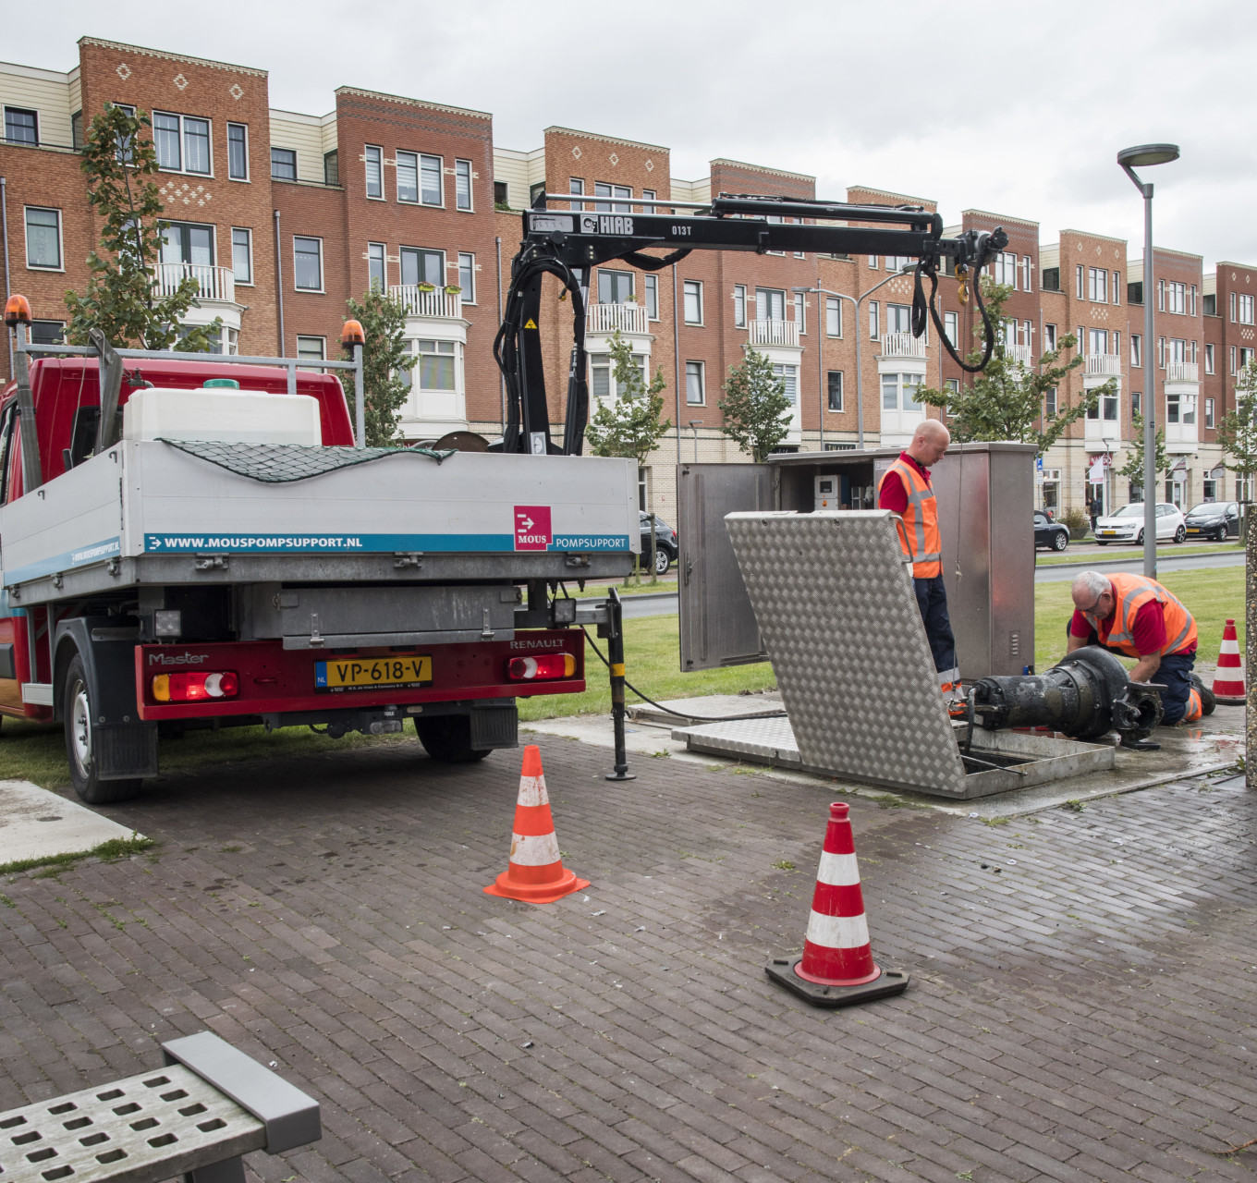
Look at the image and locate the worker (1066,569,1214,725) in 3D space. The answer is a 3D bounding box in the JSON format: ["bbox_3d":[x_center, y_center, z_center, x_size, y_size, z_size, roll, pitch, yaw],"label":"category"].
[{"bbox_3d":[2.906,0.304,7.850,0.850,0.870,0.650,-5,5,-42],"label":"worker"}]

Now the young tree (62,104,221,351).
[{"bbox_3d":[-4.985,-2.089,14.200,1.900,5.850,1.900,-4,4,-39],"label":"young tree"}]

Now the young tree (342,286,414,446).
[{"bbox_3d":[-6.065,-3.966,34.206,2.200,7.457,2.200,-4,4,-39],"label":"young tree"}]

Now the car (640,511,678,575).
[{"bbox_3d":[-0.710,-1.175,33.775,4.400,1.580,1.830,-4,4,-39],"label":"car"}]

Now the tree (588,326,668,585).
[{"bbox_3d":[0.078,-3.009,31.000,1.900,5.650,1.950,-2,3,0],"label":"tree"}]

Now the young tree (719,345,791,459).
[{"bbox_3d":[3.995,-4.313,42.685,2.400,6.676,2.400,-4,4,-39],"label":"young tree"}]

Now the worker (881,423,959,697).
[{"bbox_3d":[1.772,-0.158,8.300,0.420,1.740,0.540,1,4,33],"label":"worker"}]

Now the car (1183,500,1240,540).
[{"bbox_3d":[22.964,-2.704,53.600,3.950,1.480,1.720,-4,4,-39],"label":"car"}]

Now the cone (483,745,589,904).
[{"bbox_3d":[-0.318,0.790,4.780,0.285,0.490,0.285,1,4,34],"label":"cone"}]

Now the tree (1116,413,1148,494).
[{"bbox_3d":[20.968,-4.750,56.145,2.300,5.254,2.300,-4,4,-39],"label":"tree"}]

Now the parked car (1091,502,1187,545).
[{"bbox_3d":[18.584,-2.462,50.000,3.970,1.460,1.680,-4,4,-39],"label":"parked car"}]

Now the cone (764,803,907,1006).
[{"bbox_3d":[0.591,0.852,3.915,0.345,0.495,0.345,-3,4,-28],"label":"cone"}]

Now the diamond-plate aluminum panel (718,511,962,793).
[{"bbox_3d":[0.998,0.260,6.299,0.942,1.326,0.060,3,28,47],"label":"diamond-plate aluminum panel"}]

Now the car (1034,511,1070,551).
[{"bbox_3d":[12.466,-1.898,44.602,4.090,1.290,1.780,-4,4,-39],"label":"car"}]

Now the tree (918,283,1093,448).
[{"bbox_3d":[6.456,-2.667,23.500,2.900,5.300,3.100,-4,4,-39],"label":"tree"}]

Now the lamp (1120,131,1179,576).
[{"bbox_3d":[4.652,-1.759,12.300,0.570,4.470,0.560,-1,3,12],"label":"lamp"}]

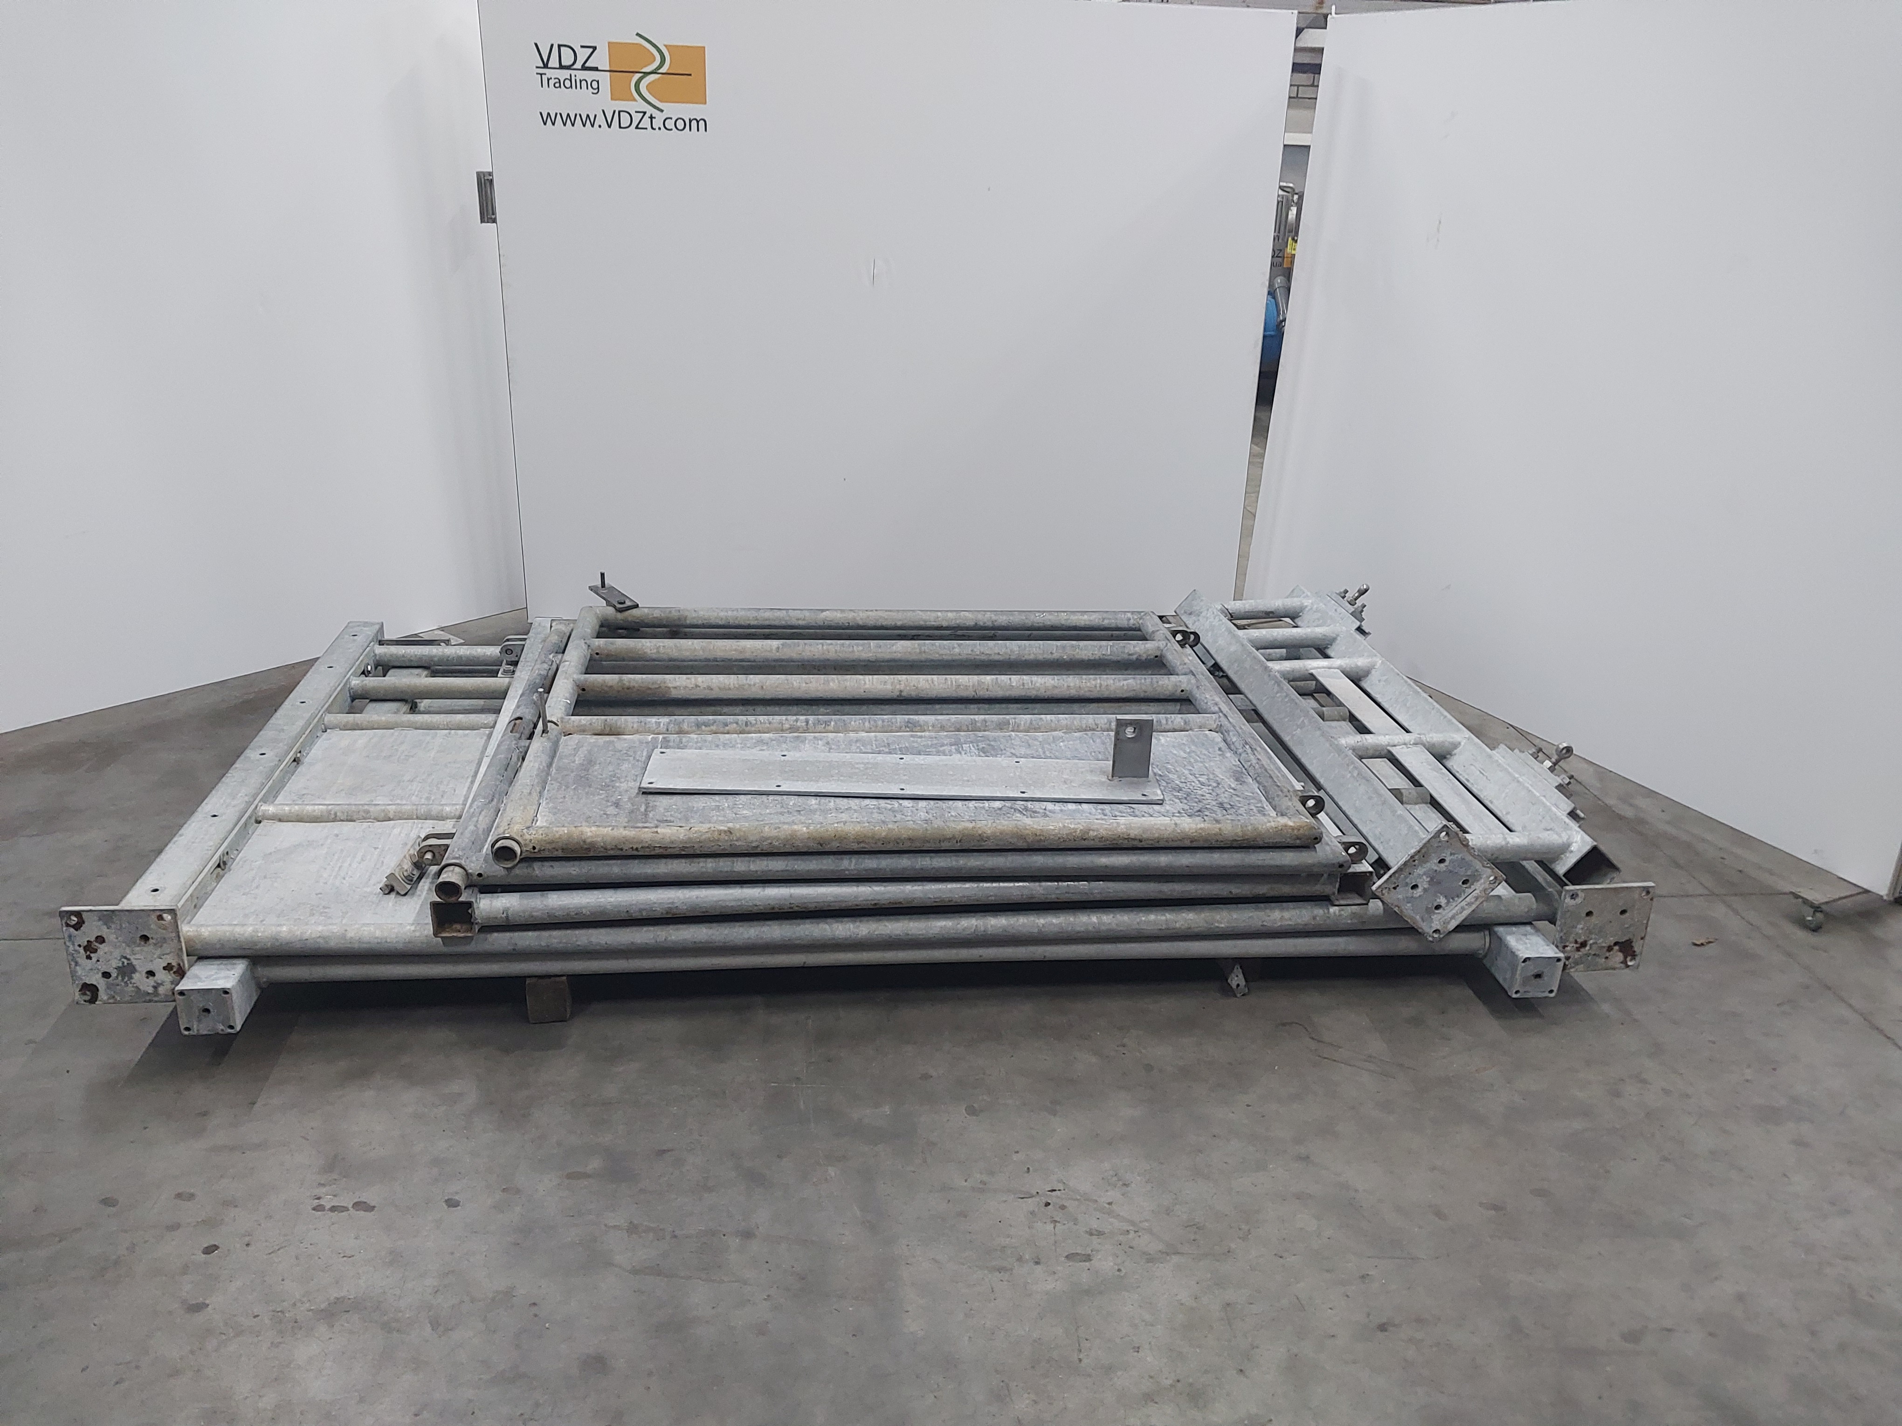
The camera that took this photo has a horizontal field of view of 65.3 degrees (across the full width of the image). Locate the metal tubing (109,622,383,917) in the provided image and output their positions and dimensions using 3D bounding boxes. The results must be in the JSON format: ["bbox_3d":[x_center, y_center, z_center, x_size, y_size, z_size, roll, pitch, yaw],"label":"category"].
[{"bbox_3d":[-1.599,0.113,3.527,0.102,0.102,1.770,0,22,-7],"label":"metal tubing"}]

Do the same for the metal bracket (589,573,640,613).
[{"bbox_3d":[-0.915,-0.331,4.033,0.060,0.070,0.205,-11,26,-32],"label":"metal bracket"}]

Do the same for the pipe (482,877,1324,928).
[{"bbox_3d":[-0.051,0.358,2.909,1.704,0.058,0.058,-1,22,-8],"label":"pipe"}]

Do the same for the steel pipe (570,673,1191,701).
[{"bbox_3d":[-0.141,-0.065,3.566,1.467,0.058,0.058,0,22,-7],"label":"steel pipe"}]

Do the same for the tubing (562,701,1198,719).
[{"bbox_3d":[-0.174,-0.008,3.648,1.614,0.057,0.057,0,22,-8],"label":"tubing"}]

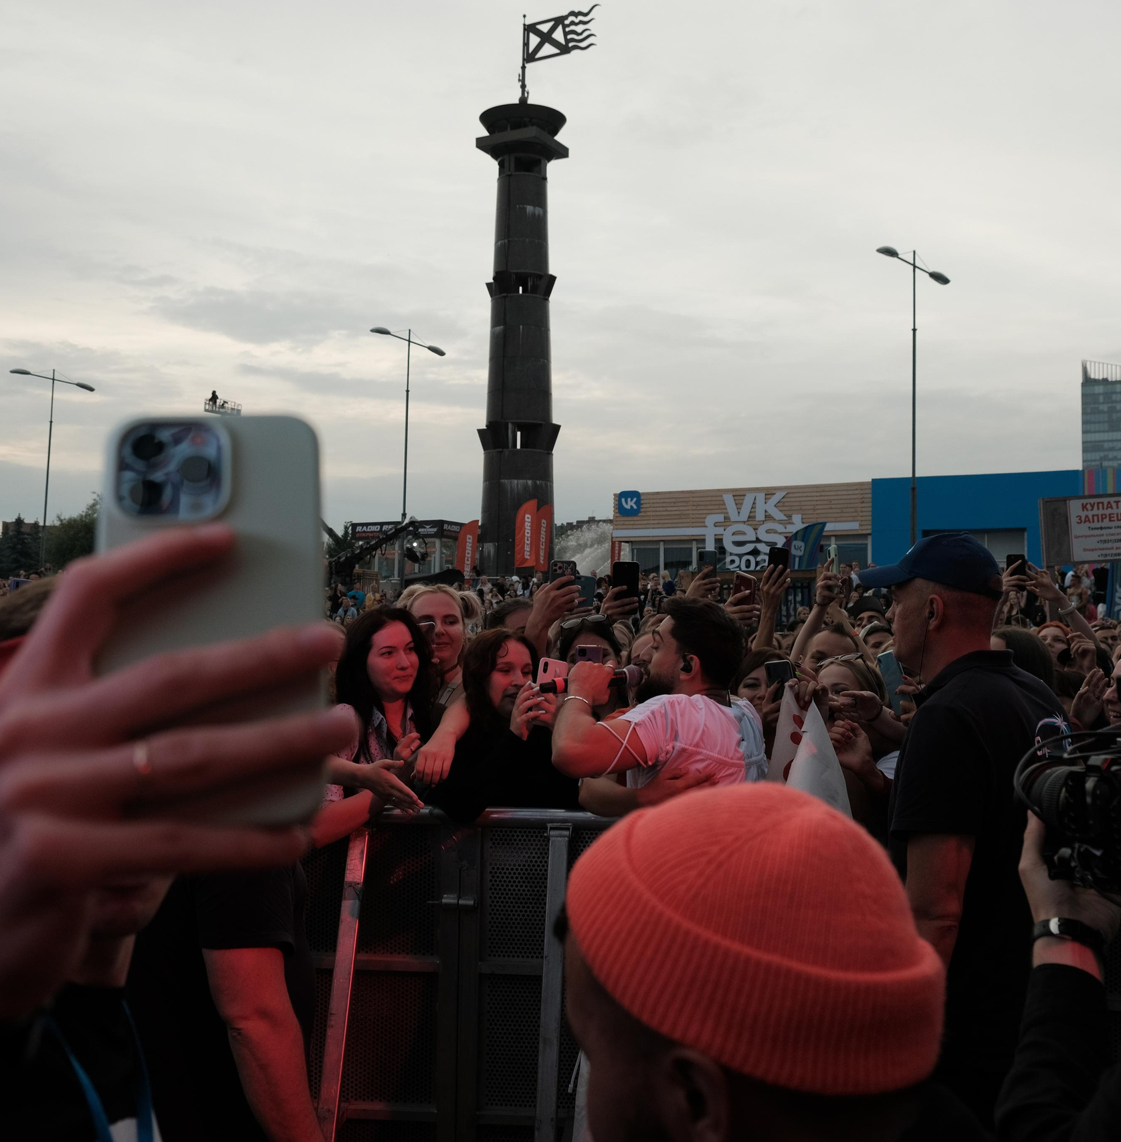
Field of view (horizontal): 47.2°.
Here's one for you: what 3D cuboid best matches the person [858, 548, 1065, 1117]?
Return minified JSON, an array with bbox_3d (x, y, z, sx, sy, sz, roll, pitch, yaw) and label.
[{"bbox_3d":[0.732,0.843,2.296,0.370,1.820,0.520,-1,-4,35],"label":"person"}]

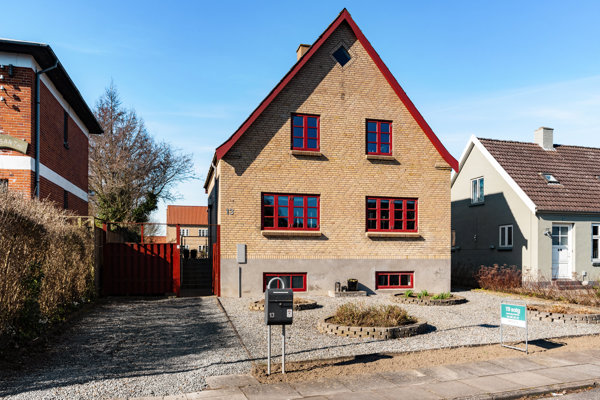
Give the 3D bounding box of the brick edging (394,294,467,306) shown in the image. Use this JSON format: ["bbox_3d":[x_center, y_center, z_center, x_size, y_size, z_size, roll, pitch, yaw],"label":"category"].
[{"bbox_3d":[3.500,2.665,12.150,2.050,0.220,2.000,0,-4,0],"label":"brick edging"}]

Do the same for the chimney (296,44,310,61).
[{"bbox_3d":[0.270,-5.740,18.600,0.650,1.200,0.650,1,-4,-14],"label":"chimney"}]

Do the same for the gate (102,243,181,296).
[{"bbox_3d":[-4.540,1.990,12.900,2.150,1.550,0.100,1,-4,-14],"label":"gate"}]

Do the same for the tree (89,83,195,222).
[{"bbox_3d":[-8.850,-0.900,24.000,6.500,9.900,6.200,1,-4,-14],"label":"tree"}]

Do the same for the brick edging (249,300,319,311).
[{"bbox_3d":[-0.400,2.560,11.000,1.680,0.200,1.600,0,-4,0],"label":"brick edging"}]

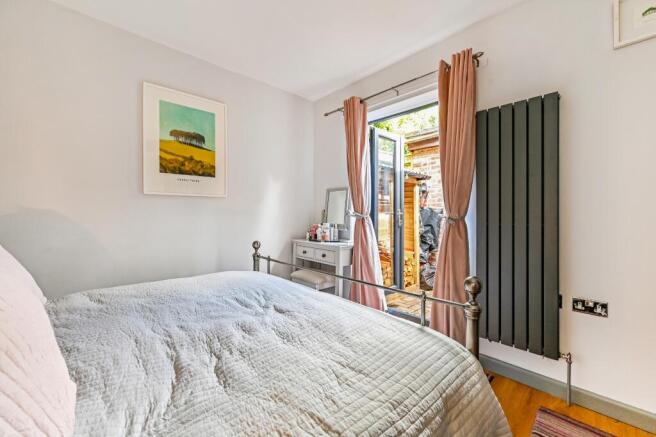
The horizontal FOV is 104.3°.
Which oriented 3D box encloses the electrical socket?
[{"bbox_3d":[1.530,0.519,1.485,0.012,0.086,0.147,-1,1,-44],"label":"electrical socket"}]

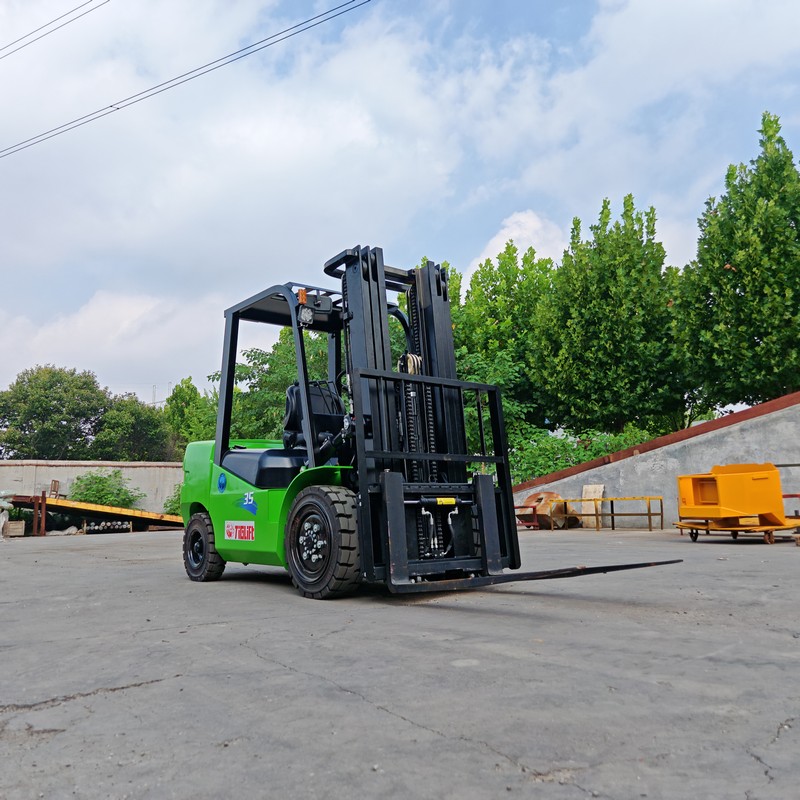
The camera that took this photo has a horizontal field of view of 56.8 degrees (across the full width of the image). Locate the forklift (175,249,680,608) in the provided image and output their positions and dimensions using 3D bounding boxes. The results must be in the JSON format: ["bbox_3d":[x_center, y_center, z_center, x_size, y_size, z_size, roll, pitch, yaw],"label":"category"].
[{"bbox_3d":[-0.207,0.182,5.122,1.220,2.210,4.130,6,-11,-37],"label":"forklift"}]

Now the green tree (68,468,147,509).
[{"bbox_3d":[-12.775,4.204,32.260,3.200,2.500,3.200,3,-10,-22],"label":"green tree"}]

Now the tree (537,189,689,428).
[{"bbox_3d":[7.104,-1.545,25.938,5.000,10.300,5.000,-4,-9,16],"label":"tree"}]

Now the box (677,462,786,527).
[{"bbox_3d":[5.173,1.509,11.613,1.000,0.970,1.300,2,-10,-21],"label":"box"}]

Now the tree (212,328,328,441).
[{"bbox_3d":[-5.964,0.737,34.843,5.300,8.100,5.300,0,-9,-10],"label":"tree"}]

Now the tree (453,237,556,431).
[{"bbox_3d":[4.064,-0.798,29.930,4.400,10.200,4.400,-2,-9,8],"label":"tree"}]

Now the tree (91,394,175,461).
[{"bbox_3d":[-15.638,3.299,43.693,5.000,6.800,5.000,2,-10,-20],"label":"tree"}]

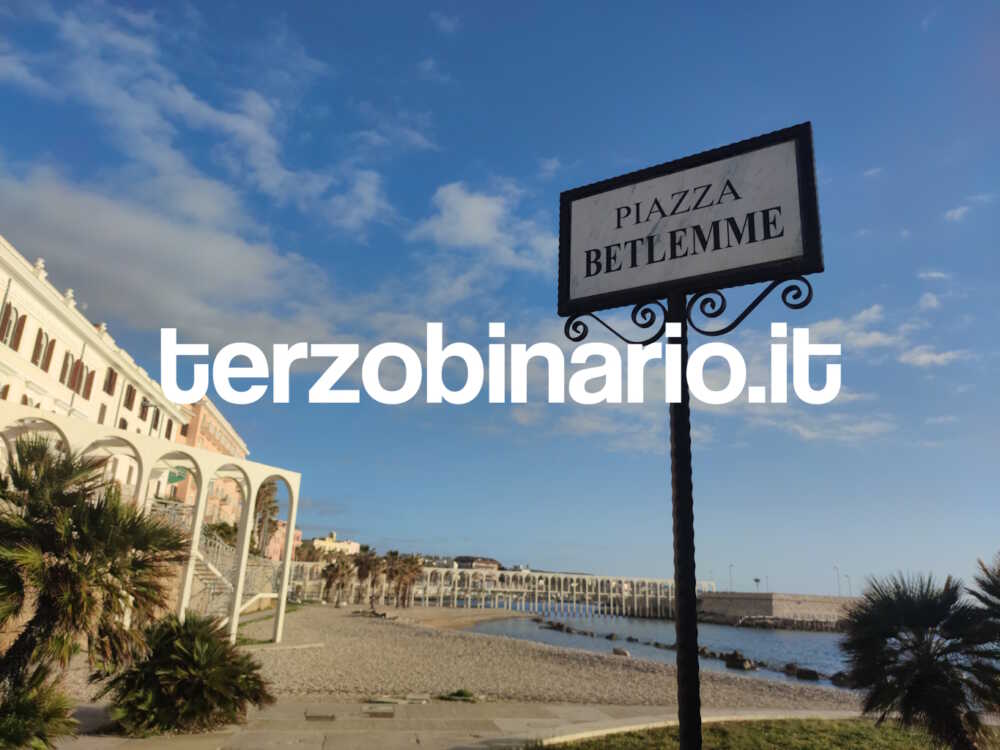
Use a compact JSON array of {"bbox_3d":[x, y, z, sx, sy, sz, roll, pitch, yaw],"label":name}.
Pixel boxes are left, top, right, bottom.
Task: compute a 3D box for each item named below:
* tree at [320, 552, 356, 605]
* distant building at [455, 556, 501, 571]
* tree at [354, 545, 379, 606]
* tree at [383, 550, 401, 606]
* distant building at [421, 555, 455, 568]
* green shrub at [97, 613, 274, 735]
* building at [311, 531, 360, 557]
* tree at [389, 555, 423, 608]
[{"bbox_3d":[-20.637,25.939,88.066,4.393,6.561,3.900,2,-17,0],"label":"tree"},{"bbox_3d":[-8.763,74.018,270.128,17.908,6.386,13.000,4,-17,-5],"label":"distant building"},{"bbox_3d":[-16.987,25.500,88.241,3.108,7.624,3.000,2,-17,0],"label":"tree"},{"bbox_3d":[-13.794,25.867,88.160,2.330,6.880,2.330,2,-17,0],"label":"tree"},{"bbox_3d":[-24.361,73.079,270.255,13.235,6.016,11.000,4,-17,-5],"label":"distant building"},{"bbox_3d":[-3.646,3.431,8.059,1.920,1.250,1.850,2,-17,0],"label":"green shrub"},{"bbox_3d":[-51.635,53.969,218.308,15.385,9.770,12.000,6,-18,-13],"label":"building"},{"bbox_3d":[-11.269,24.626,82.678,3.970,6.180,3.970,4,-16,-6],"label":"tree"}]

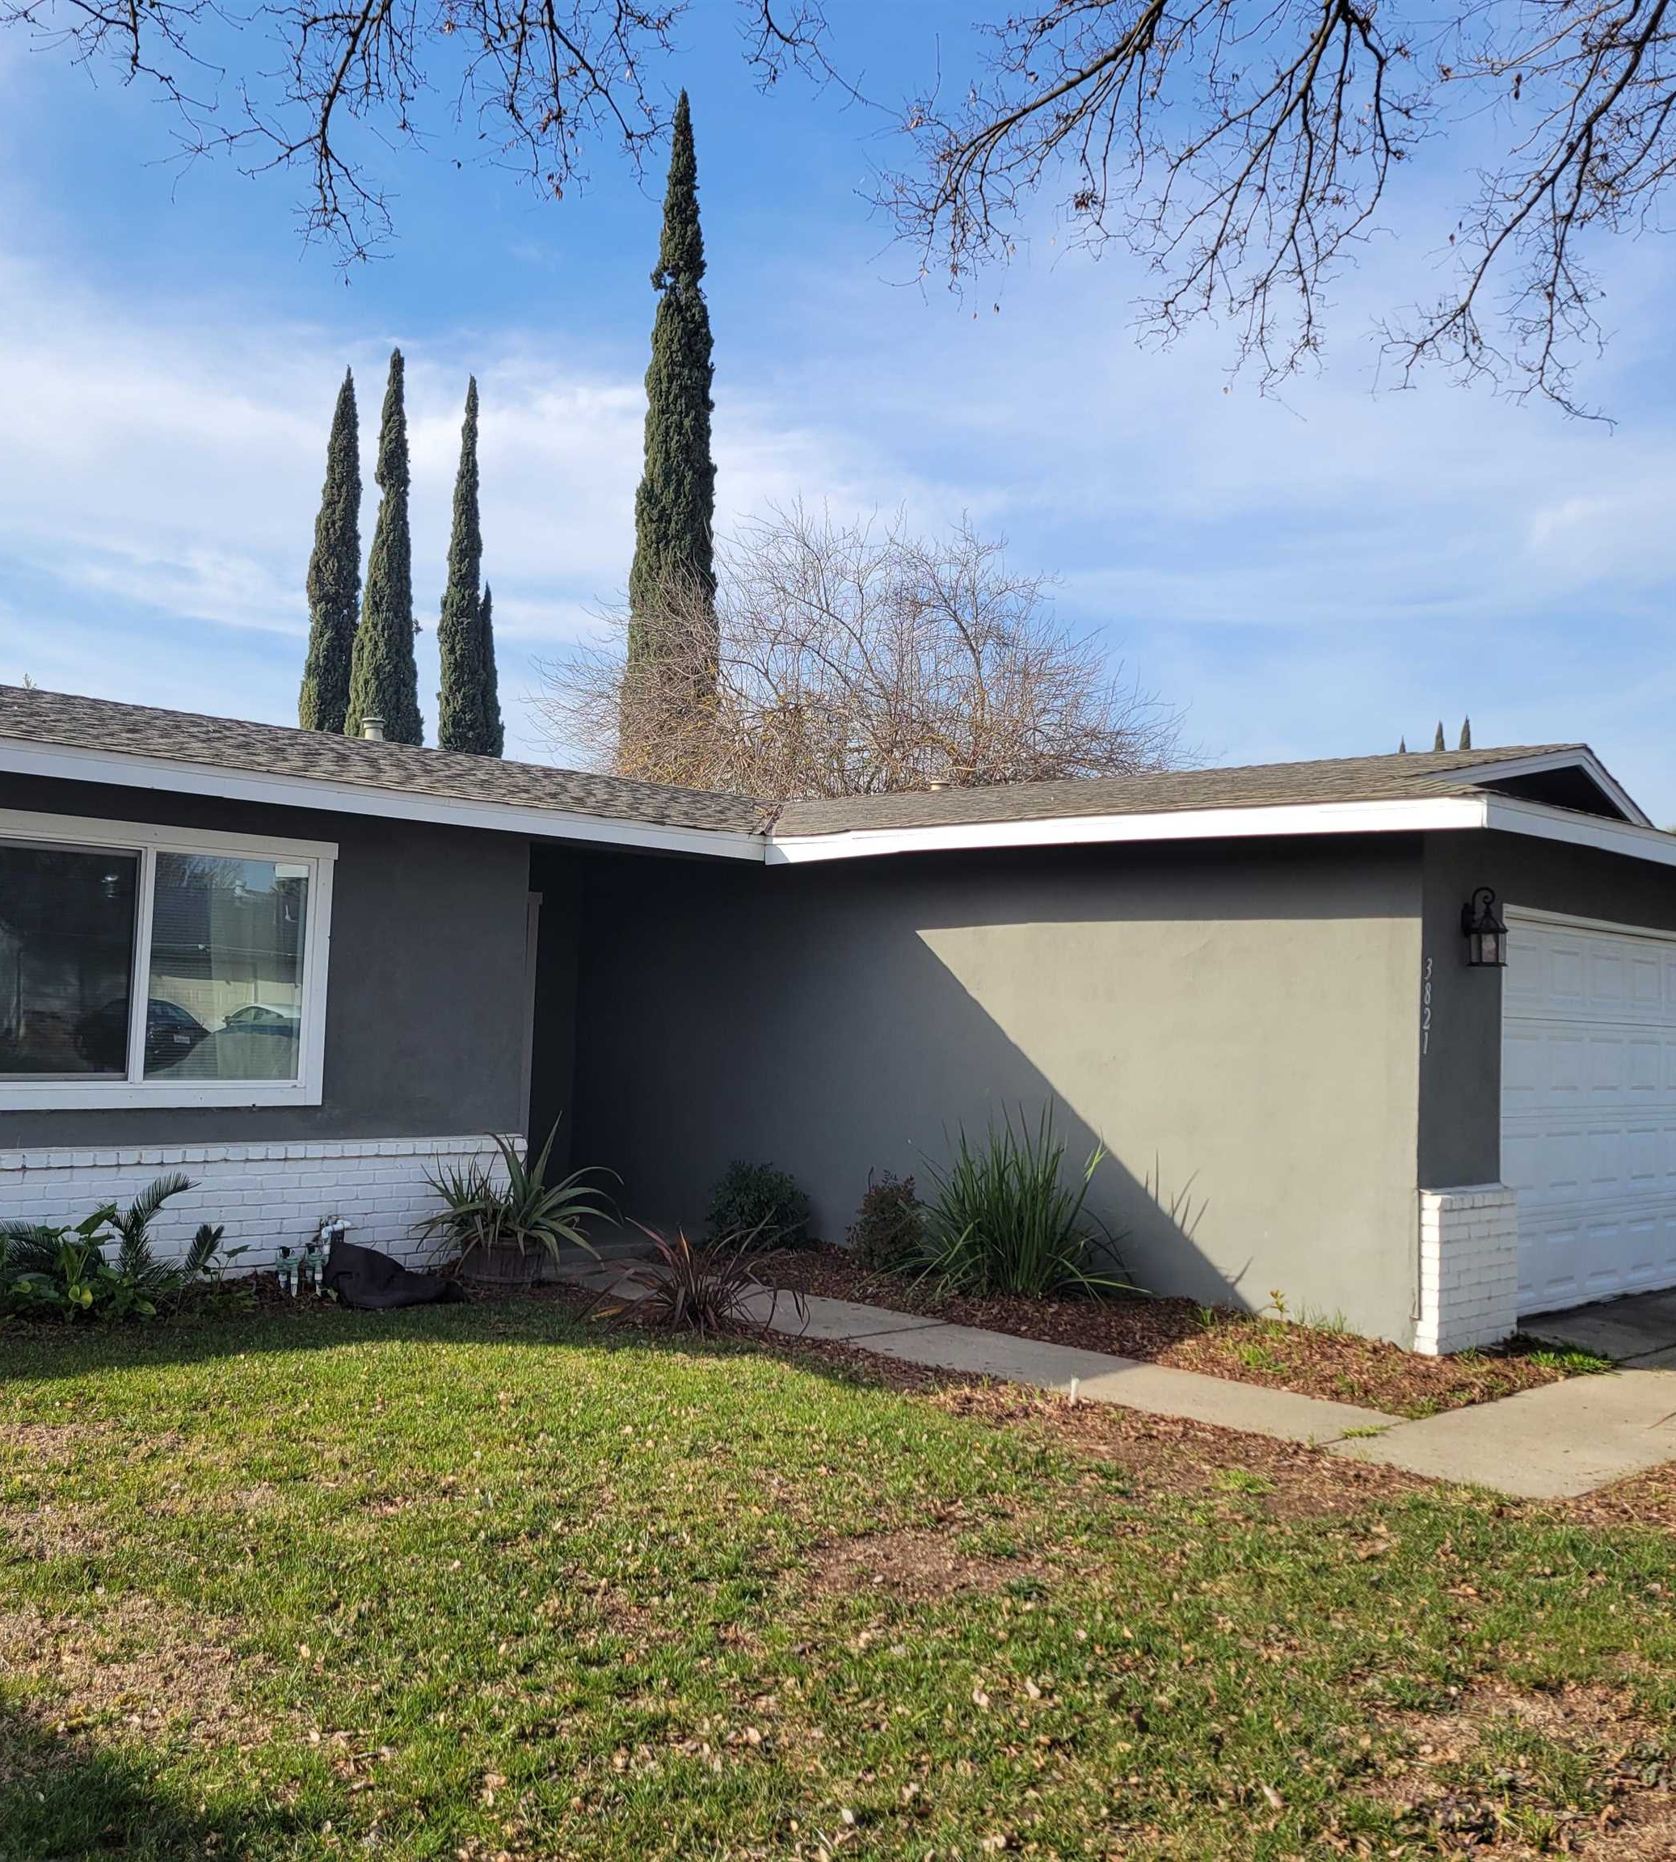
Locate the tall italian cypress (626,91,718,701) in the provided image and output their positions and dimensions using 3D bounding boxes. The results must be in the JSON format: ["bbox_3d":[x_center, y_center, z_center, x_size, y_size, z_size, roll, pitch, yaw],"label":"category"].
[{"bbox_3d":[-2.828,-5.365,29.647,1.500,16.290,1.500,2,-2,0],"label":"tall italian cypress"}]

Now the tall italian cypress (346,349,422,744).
[{"bbox_3d":[-9.574,-4.614,38.673,1.500,15.090,1.500,2,-2,0],"label":"tall italian cypress"}]

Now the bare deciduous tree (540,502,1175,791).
[{"bbox_3d":[0.261,-1.576,25.315,8.600,8.390,8.000,2,-2,0],"label":"bare deciduous tree"}]

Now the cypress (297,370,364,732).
[{"bbox_3d":[-10.621,-4.429,38.682,1.400,14.650,1.400,2,-2,0],"label":"cypress"}]

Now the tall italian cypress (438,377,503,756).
[{"bbox_3d":[-7.902,-4.300,38.684,1.300,14.590,1.300,2,-2,0],"label":"tall italian cypress"}]

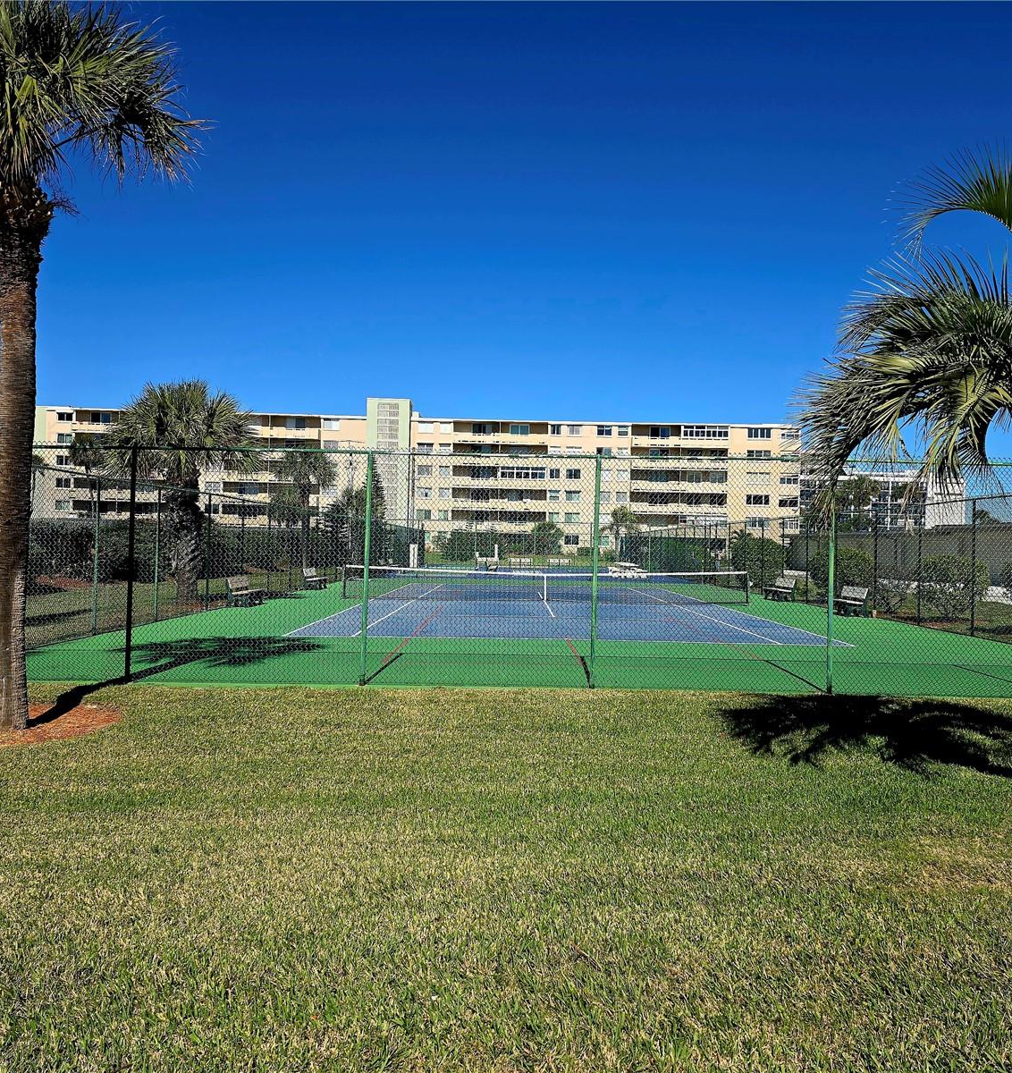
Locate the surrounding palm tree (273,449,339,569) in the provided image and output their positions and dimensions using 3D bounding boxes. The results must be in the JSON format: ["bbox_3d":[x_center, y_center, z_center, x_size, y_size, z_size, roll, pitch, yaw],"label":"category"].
[{"bbox_3d":[-13.000,-1.800,62.000,4.100,7.600,4.100,1,0,0],"label":"surrounding palm tree"}]

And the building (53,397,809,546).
[{"bbox_3d":[-10.800,-7.100,122.000,92.500,18.300,18.500,1,0,1],"label":"building"}]

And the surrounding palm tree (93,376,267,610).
[{"bbox_3d":[-9.300,-1.250,27.200,4.800,6.400,4.700,1,0,0],"label":"surrounding palm tree"}]

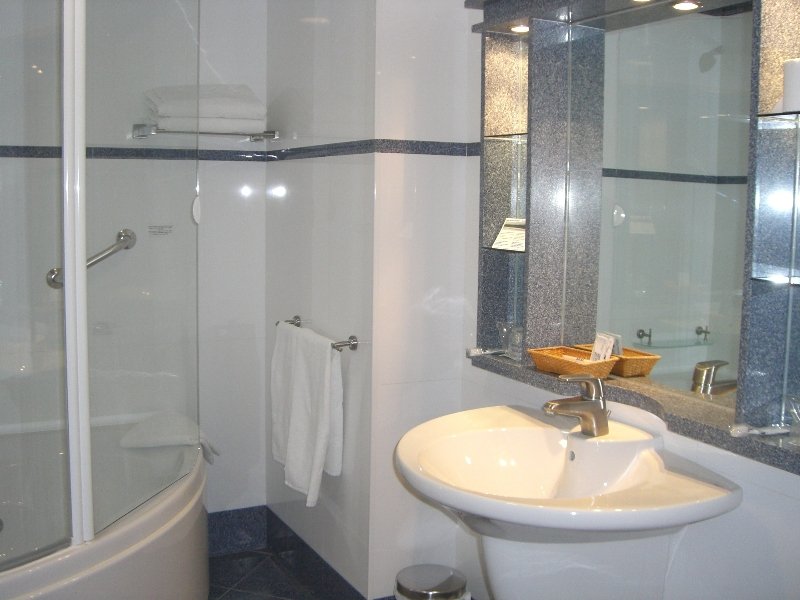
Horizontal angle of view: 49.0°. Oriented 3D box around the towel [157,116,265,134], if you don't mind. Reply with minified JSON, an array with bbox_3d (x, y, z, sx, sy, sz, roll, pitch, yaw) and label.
[{"bbox_3d":[-0.681,-0.602,3.064,0.371,0.049,0.202,-3,7,-28],"label":"towel"}]

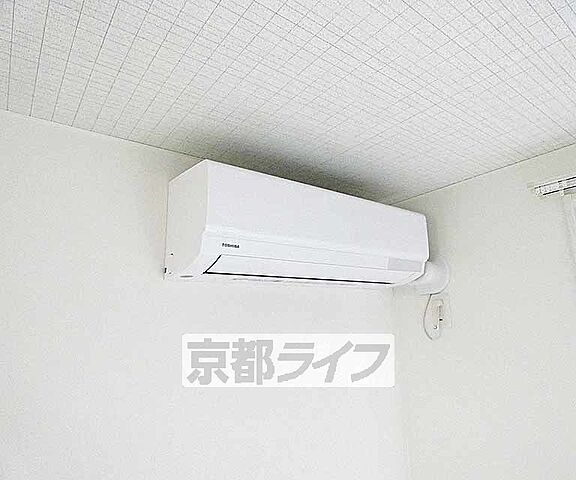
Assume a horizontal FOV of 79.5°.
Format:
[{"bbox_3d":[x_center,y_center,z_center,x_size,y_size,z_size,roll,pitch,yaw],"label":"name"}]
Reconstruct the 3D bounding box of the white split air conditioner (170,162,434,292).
[{"bbox_3d":[0.096,0.004,1.006,0.820,0.238,0.205,8,-14,-38],"label":"white split air conditioner"}]

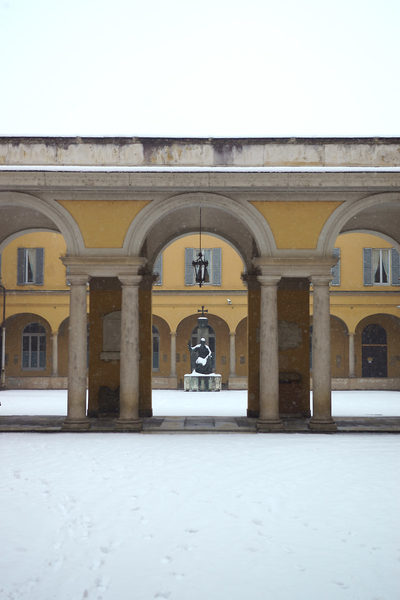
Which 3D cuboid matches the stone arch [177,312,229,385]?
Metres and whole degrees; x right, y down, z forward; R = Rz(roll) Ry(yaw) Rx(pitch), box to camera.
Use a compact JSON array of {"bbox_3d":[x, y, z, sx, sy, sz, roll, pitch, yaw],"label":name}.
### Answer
[{"bbox_3d":[0.194,2.695,46.123,2.890,4.011,0.500,0,-4,0],"label":"stone arch"}]

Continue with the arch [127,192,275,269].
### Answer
[{"bbox_3d":[0.001,-1.700,21.018,3.694,1.776,0.600,0,-4,0],"label":"arch"}]

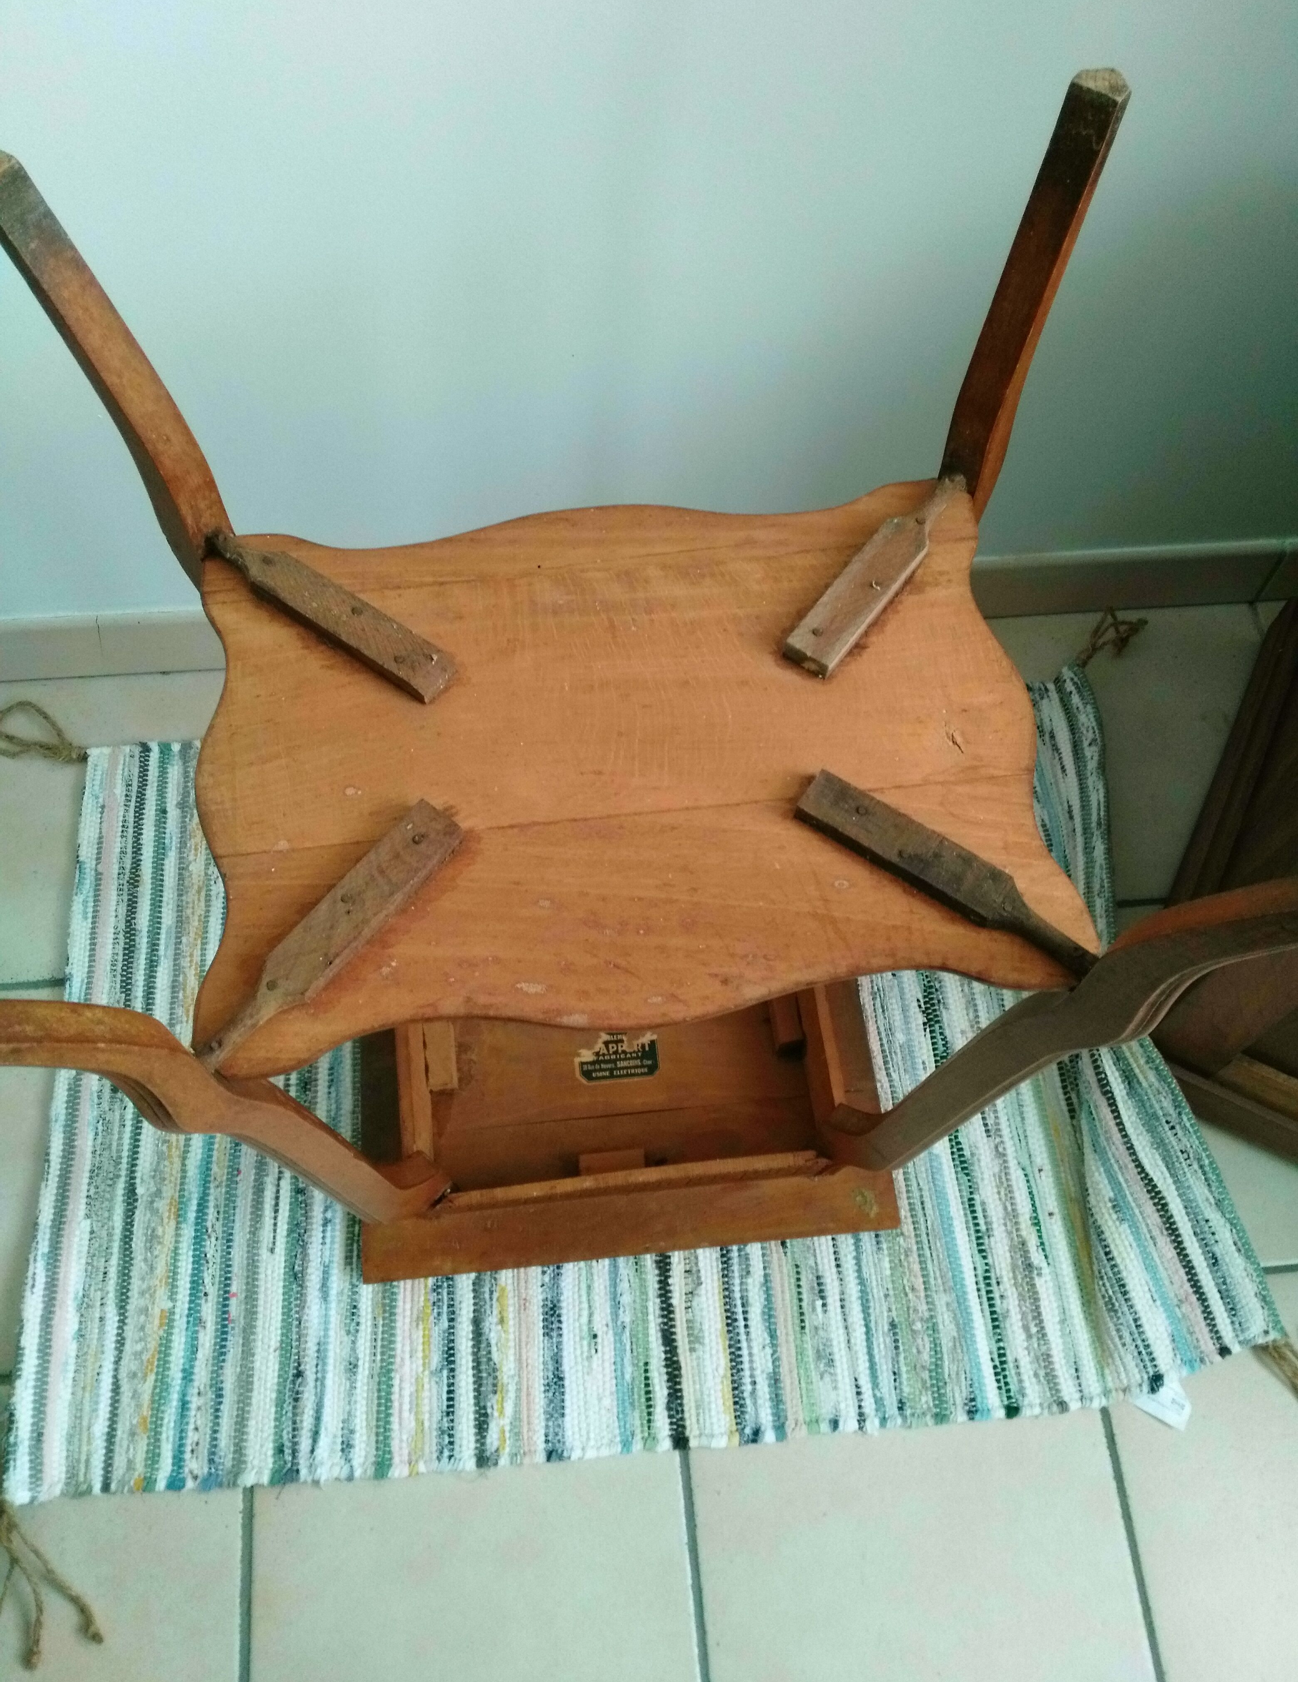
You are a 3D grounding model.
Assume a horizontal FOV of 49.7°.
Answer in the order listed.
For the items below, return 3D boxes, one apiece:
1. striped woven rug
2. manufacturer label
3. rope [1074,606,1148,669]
[{"bbox_3d":[-0.017,0.147,1.098,0.900,0.028,0.610,-4,63,-2],"label":"striped woven rug"},{"bbox_3d":[-0.025,0.162,1.081,0.065,0.002,0.045,-7,63,-4],"label":"manufacturer label"},{"bbox_3d":[0.417,-0.185,1.274,0.088,0.022,0.049,-35,68,-17],"label":"rope"}]

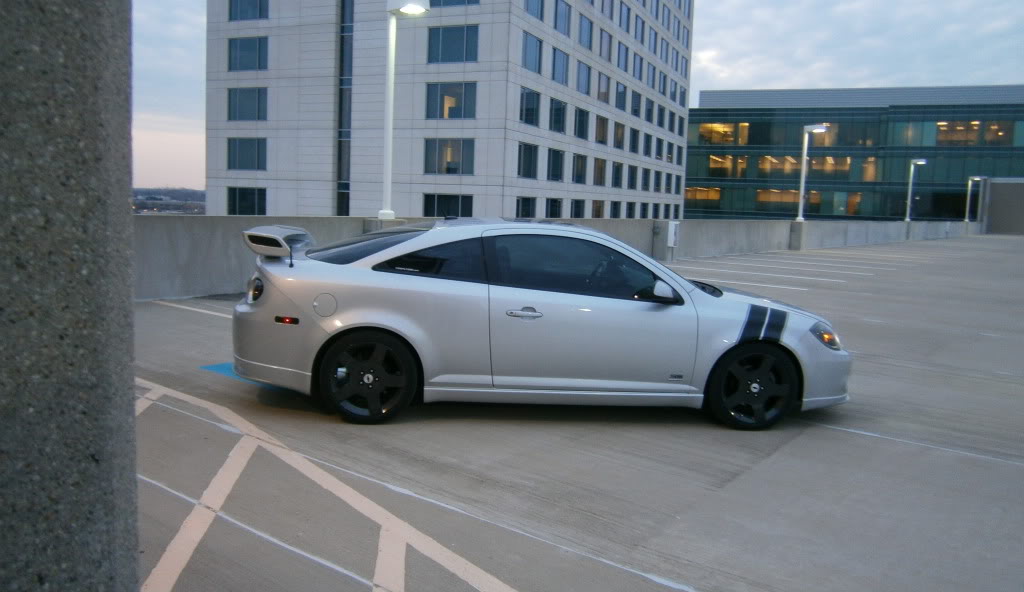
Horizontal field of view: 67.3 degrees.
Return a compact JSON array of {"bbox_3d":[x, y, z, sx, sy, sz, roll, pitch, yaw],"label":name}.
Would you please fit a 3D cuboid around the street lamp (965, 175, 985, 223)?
[{"bbox_3d":[35.302,-7.372,58.824,0.784,3.534,0.470,8,9,38],"label":"street lamp"}]

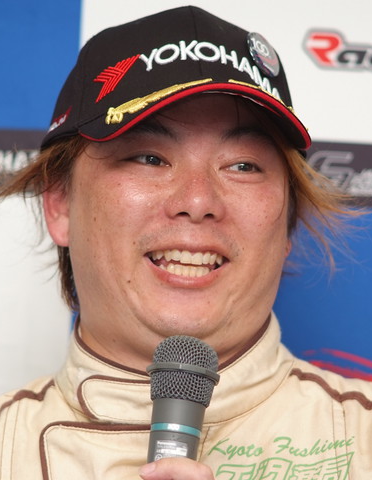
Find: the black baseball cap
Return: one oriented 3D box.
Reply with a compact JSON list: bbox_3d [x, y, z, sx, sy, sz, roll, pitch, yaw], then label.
[{"bbox_3d":[0.003,-0.115,3.670,0.178,0.120,0.265,5,-13,-15],"label":"black baseball cap"}]

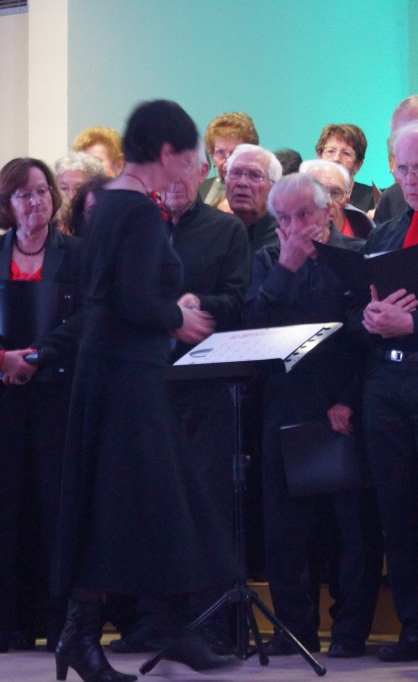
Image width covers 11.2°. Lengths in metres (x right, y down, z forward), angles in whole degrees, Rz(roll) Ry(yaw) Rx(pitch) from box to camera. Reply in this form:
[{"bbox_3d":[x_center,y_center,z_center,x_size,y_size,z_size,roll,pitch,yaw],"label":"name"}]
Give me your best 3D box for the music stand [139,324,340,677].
[{"bbox_3d":[0.108,0.477,6.527,0.580,1.063,0.550,-3,-4,43],"label":"music stand"}]

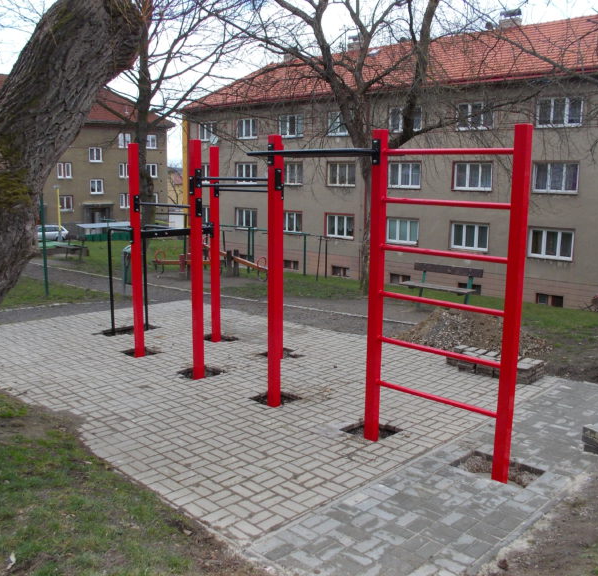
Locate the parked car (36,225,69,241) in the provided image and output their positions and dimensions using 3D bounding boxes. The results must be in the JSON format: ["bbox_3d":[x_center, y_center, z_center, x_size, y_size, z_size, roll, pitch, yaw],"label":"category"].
[{"bbox_3d":[-21.351,-4.335,52.823,4.200,1.480,1.750,-8,13,-41],"label":"parked car"}]

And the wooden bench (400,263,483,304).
[{"bbox_3d":[2.651,0.042,12.111,1.450,0.857,0.602,9,13,40],"label":"wooden bench"}]

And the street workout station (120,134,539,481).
[{"bbox_3d":[-0.158,-0.234,6.951,5.710,2.672,1.570,10,13,42],"label":"street workout station"}]

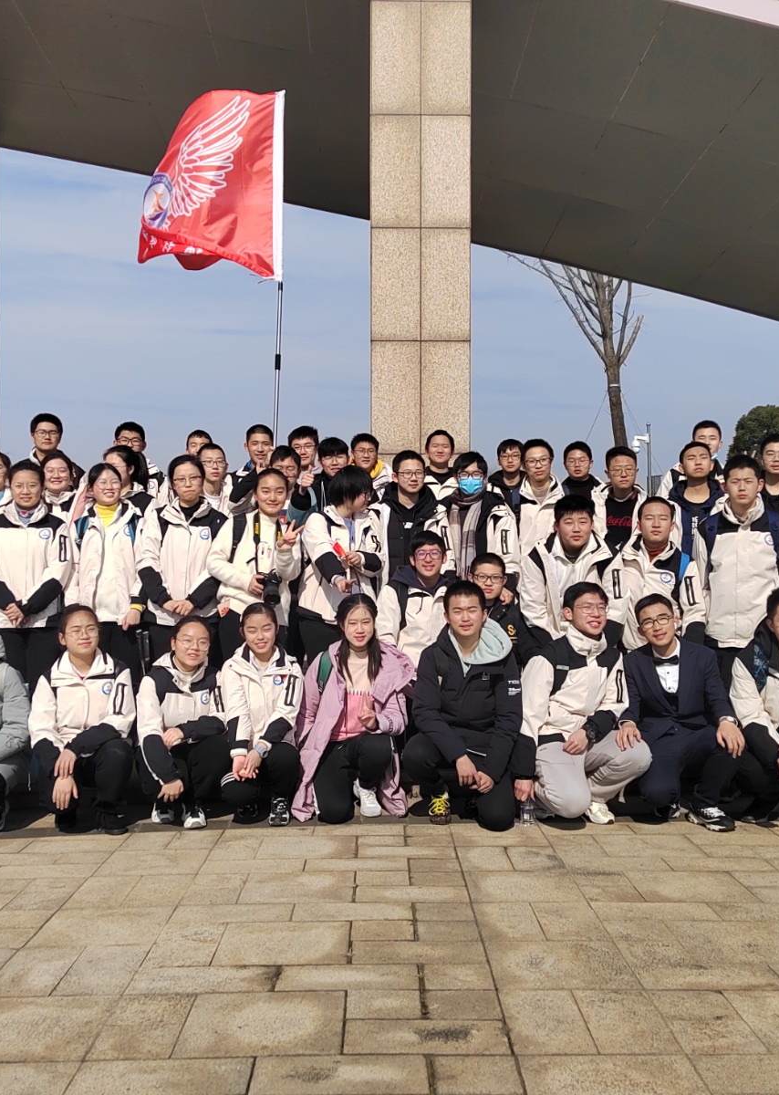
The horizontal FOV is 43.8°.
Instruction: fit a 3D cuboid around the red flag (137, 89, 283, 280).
[{"bbox_3d":[-1.194,-2.412,6.450,0.950,1.220,0.450,0,-2,-6],"label":"red flag"}]

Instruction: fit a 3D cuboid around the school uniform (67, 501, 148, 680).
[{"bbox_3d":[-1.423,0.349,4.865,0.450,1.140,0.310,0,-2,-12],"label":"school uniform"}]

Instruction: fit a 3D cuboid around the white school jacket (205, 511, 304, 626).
[{"bbox_3d":[-0.701,0.103,5.030,0.500,0.600,0.380,0,-1,-13],"label":"white school jacket"}]

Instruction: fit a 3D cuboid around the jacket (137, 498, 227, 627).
[{"bbox_3d":[-1.050,0.076,4.950,0.455,0.655,0.360,0,-1,-10],"label":"jacket"}]

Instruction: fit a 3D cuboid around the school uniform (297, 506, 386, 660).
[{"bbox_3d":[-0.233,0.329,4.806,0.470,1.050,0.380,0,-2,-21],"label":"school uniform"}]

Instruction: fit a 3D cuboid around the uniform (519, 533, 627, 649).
[{"bbox_3d":[0.934,0.270,4.871,0.540,0.660,0.380,0,-2,6],"label":"uniform"}]

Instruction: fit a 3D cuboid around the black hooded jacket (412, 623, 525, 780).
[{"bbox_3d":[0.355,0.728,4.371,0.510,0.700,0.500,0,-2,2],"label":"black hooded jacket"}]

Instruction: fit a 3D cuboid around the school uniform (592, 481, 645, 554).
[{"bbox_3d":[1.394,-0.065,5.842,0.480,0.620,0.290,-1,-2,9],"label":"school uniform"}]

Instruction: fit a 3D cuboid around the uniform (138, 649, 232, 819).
[{"bbox_3d":[-0.973,0.834,4.520,0.440,0.750,0.600,0,-1,-20],"label":"uniform"}]

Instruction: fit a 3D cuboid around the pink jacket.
[{"bbox_3d":[-0.179,0.832,4.550,0.560,0.840,0.500,0,-1,-6],"label":"pink jacket"}]

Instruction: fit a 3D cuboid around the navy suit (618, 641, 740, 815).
[{"bbox_3d":[1.320,0.804,4.500,0.540,0.790,0.600,0,-1,8],"label":"navy suit"}]

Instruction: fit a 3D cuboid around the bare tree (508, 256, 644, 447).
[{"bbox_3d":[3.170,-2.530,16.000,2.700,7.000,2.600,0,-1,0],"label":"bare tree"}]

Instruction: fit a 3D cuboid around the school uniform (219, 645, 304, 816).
[{"bbox_3d":[-0.606,0.864,4.580,0.410,0.770,0.560,0,-1,3],"label":"school uniform"}]

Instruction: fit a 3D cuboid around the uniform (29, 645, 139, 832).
[{"bbox_3d":[-1.416,0.880,4.470,0.470,0.770,0.580,0,-1,-7],"label":"uniform"}]

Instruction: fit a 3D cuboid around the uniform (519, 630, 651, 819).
[{"bbox_3d":[0.903,0.806,4.509,0.580,0.800,0.580,0,-2,-5],"label":"uniform"}]

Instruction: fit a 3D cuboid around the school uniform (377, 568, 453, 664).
[{"bbox_3d":[0.169,0.470,5.050,0.520,0.700,0.400,0,-1,0],"label":"school uniform"}]

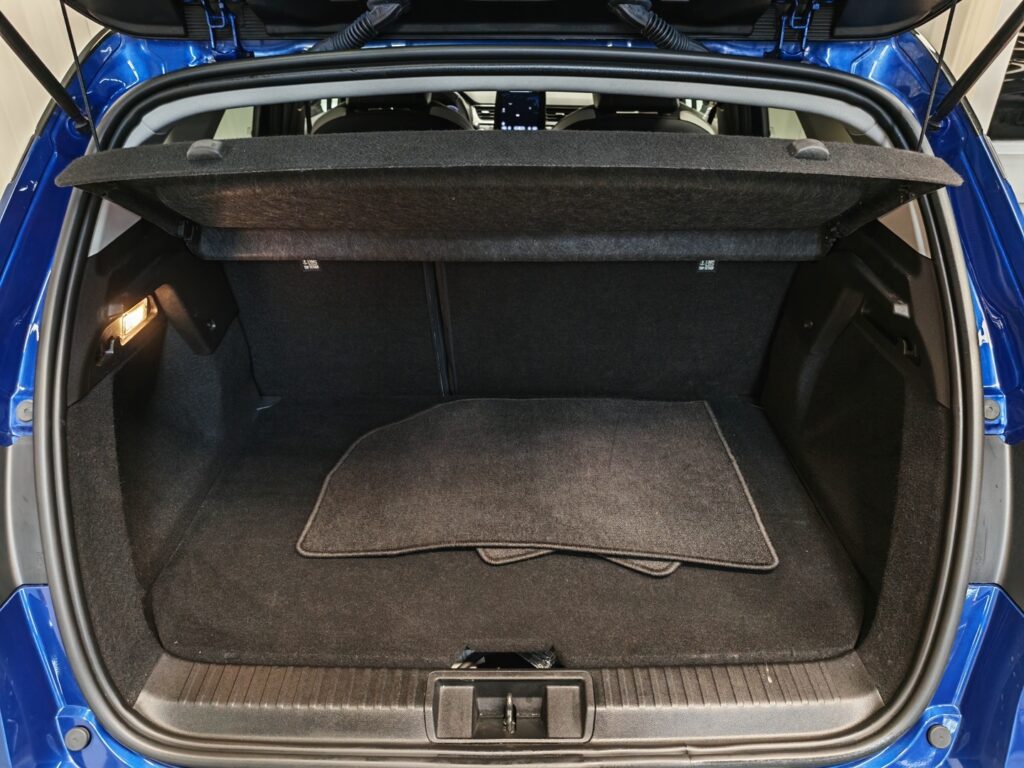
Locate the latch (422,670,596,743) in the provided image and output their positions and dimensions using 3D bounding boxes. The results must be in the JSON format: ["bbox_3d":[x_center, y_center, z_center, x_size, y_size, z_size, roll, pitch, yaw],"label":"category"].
[{"bbox_3d":[-0.002,0.395,0.828,0.200,0.052,0.068,0,31,0],"label":"latch"}]

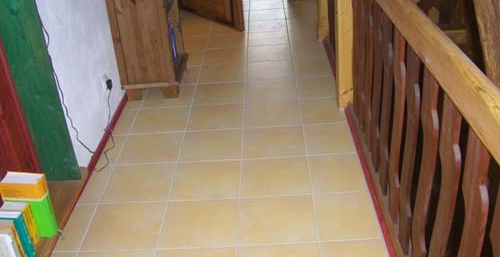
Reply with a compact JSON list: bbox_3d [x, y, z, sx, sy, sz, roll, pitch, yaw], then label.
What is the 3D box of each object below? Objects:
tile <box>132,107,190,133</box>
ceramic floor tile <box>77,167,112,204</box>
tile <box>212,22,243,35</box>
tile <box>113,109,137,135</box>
[{"bbox_3d":[-0.536,-0.051,3.321,0.331,0.010,0.331,-3,29,3],"label":"tile"},{"bbox_3d":[-0.731,0.271,2.623,0.093,0.010,0.315,-3,29,2],"label":"ceramic floor tile"},{"bbox_3d":[-0.178,-0.872,4.775,0.331,0.010,0.331,-3,29,3],"label":"tile"},{"bbox_3d":[-0.746,-0.037,3.329,0.088,0.010,0.329,-3,29,3],"label":"tile"}]

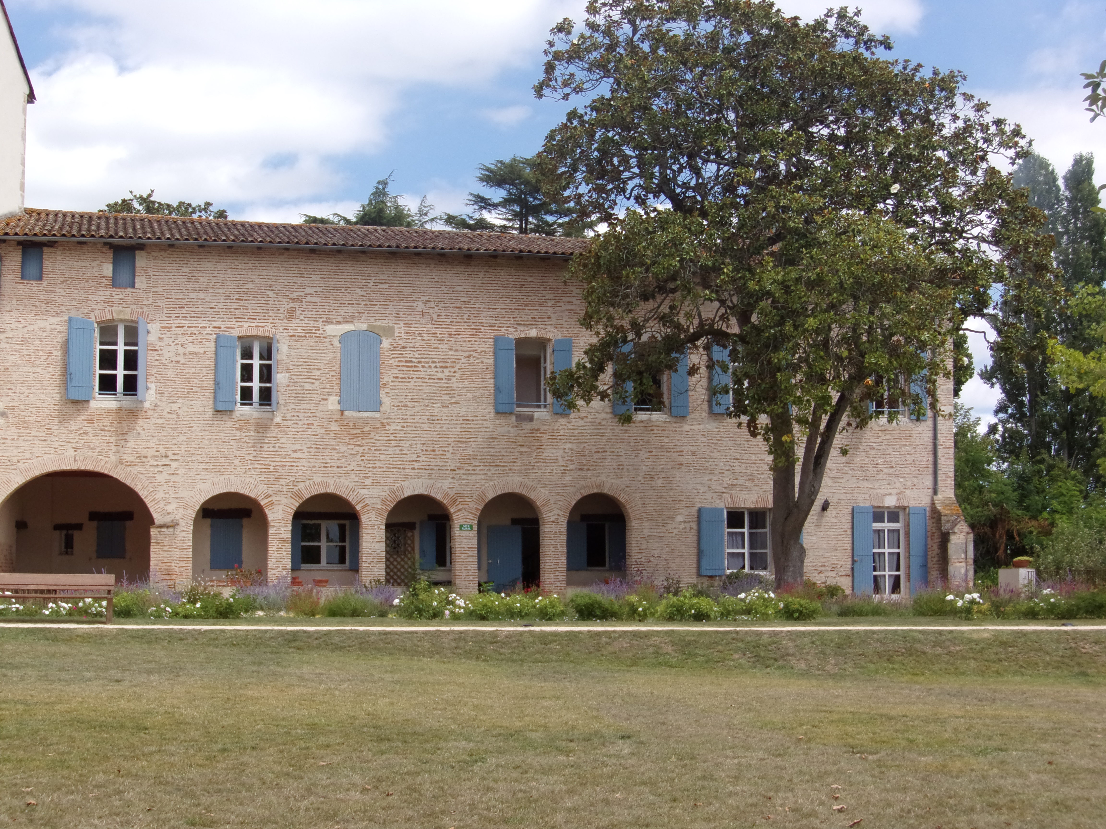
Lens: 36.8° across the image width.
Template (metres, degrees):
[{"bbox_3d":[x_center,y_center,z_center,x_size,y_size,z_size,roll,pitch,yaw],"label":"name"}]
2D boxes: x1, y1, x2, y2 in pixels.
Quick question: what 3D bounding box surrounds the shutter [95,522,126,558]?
[{"bbox_3d":[-11.189,3.188,42.099,0.727,0.948,0.060,1,-4,-11],"label":"shutter"}]

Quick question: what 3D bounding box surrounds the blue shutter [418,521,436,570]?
[{"bbox_3d":[-3.255,3.407,43.167,0.429,1.287,0.050,1,-4,-11],"label":"blue shutter"}]

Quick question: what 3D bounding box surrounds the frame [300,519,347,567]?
[{"bbox_3d":[-5.883,3.335,42.746,1.176,1.175,0.100,1,-4,-11],"label":"frame"}]

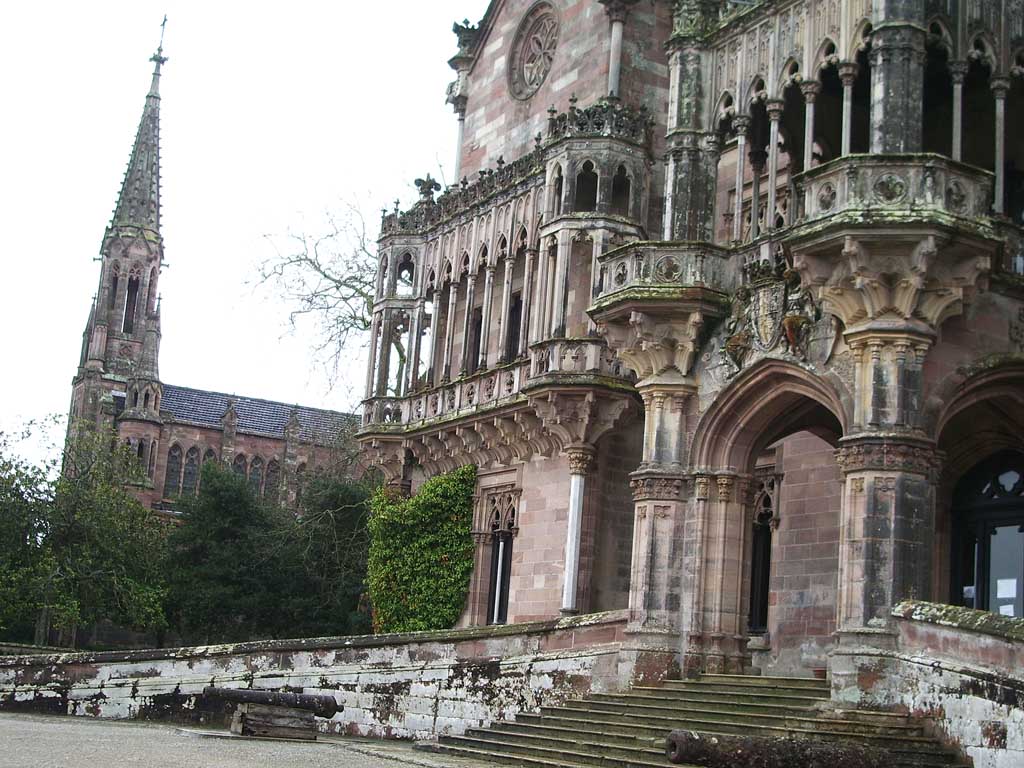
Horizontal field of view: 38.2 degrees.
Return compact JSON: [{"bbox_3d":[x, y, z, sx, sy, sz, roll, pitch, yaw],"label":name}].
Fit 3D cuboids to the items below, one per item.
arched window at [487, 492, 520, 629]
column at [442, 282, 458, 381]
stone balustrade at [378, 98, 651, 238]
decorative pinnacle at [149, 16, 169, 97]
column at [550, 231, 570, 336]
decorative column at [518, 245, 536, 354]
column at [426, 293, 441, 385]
[{"bbox_3d":[-0.298,5.245,44.586,0.350,4.000,1.450,11,-13,-28],"label":"arched window"},{"bbox_3d":[-1.645,-1.370,39.747,0.210,2.800,0.210,4,-12,1],"label":"column"},{"bbox_3d":[-0.224,-5.382,39.297,2.100,1.250,11.600,12,-14,-29],"label":"stone balustrade"},{"bbox_3d":[-21.613,-20.094,90.543,0.950,5.200,0.950,11,-13,-28],"label":"decorative pinnacle"},{"bbox_3d":[1.222,-2.360,35.928,0.309,2.897,0.309,11,-14,-28],"label":"column"},{"bbox_3d":[0.439,-2.389,42.967,0.320,3.200,0.320,4,-12,1],"label":"decorative column"},{"bbox_3d":[-2.285,-1.232,42.872,0.259,3.014,0.259,11,-14,-28],"label":"column"}]

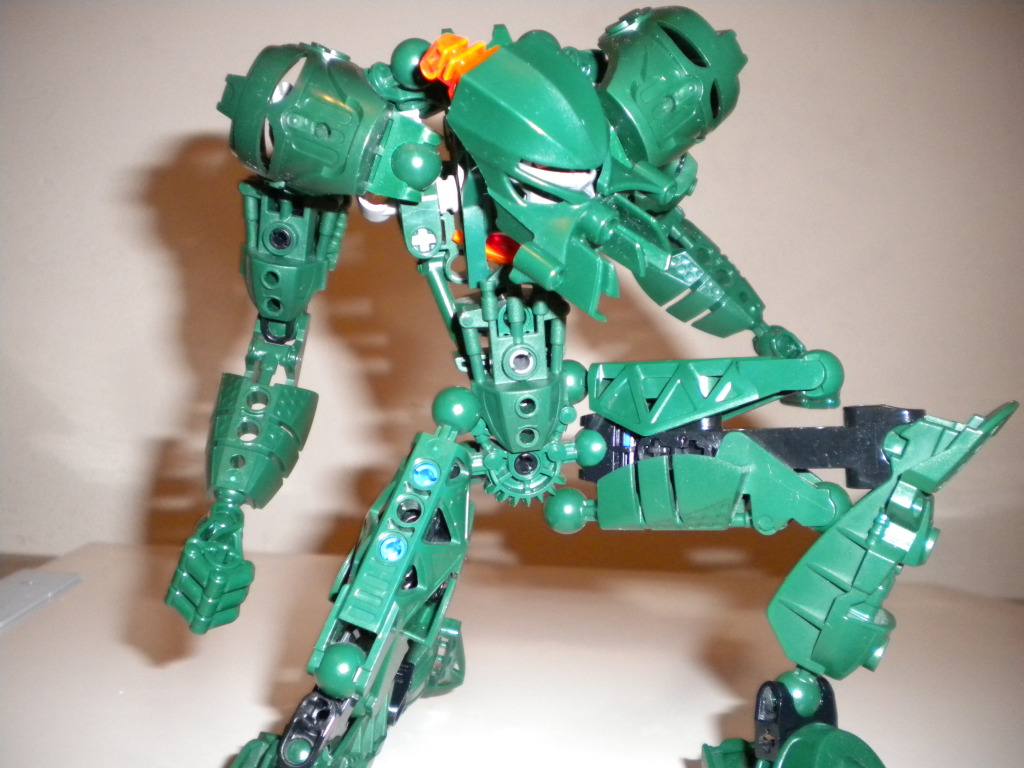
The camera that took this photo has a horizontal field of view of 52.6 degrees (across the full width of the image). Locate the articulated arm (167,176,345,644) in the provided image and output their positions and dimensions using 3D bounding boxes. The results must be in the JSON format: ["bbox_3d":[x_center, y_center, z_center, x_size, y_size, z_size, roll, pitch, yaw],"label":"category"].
[{"bbox_3d":[-0.054,0.004,0.229,0.024,0.102,0.027,7,-15,3],"label":"articulated arm"}]

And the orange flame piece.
[{"bbox_3d":[-0.010,-0.065,0.214,0.018,0.015,0.015,-1,17,-18],"label":"orange flame piece"}]

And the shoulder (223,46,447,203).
[{"bbox_3d":[-0.040,-0.058,0.227,0.047,0.032,0.030,11,8,-6],"label":"shoulder"}]

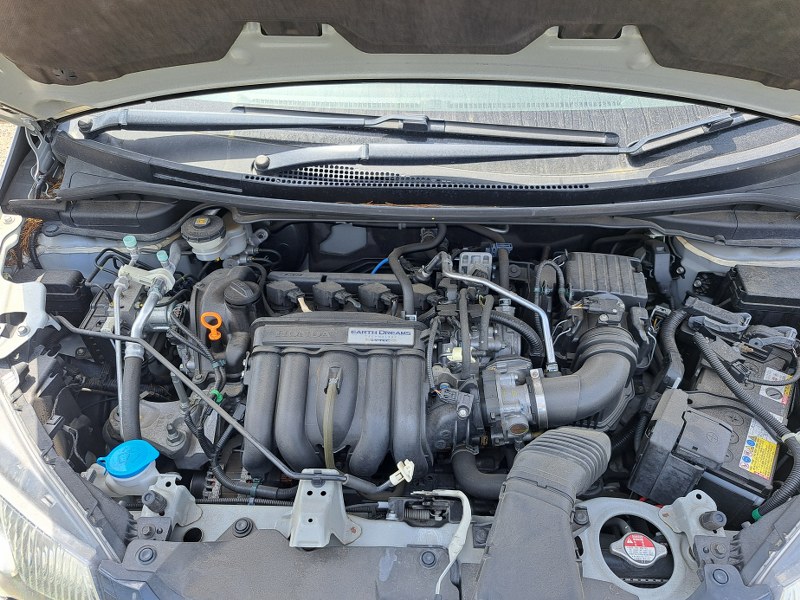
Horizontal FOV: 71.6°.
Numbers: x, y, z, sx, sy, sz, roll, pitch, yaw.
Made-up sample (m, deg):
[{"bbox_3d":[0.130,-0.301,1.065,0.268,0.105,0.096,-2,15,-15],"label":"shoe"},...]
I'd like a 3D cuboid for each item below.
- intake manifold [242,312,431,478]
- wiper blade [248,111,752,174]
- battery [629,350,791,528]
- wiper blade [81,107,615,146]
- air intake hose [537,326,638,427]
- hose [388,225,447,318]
[{"bbox_3d":[-0.097,0.155,0.892,0.280,0.225,0.215,0,43,0],"label":"intake manifold"},{"bbox_3d":[0.242,-0.281,0.996,1.000,0.055,0.115,-7,65,-8],"label":"wiper blade"},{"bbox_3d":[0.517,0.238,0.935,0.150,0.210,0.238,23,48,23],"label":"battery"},{"bbox_3d":[-0.104,-0.314,1.005,0.985,0.050,0.080,2,65,2],"label":"wiper blade"},{"bbox_3d":[0.288,0.119,0.865,0.150,0.110,0.140,0,43,0],"label":"air intake hose"},{"bbox_3d":[0.029,-0.052,0.970,0.100,0.075,0.210,0,43,0],"label":"hose"}]

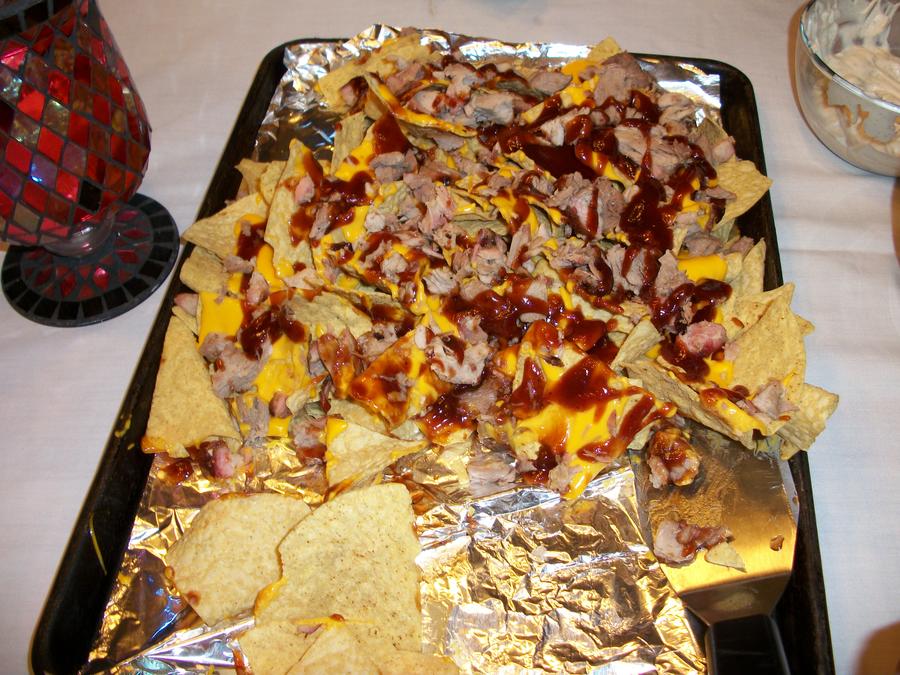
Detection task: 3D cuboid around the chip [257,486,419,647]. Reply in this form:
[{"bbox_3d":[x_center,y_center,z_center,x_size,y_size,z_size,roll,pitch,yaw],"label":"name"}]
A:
[{"bbox_3d":[-0.052,0.105,0.402,0.071,0.012,0.084,-6,53,-3],"label":"chip"}]

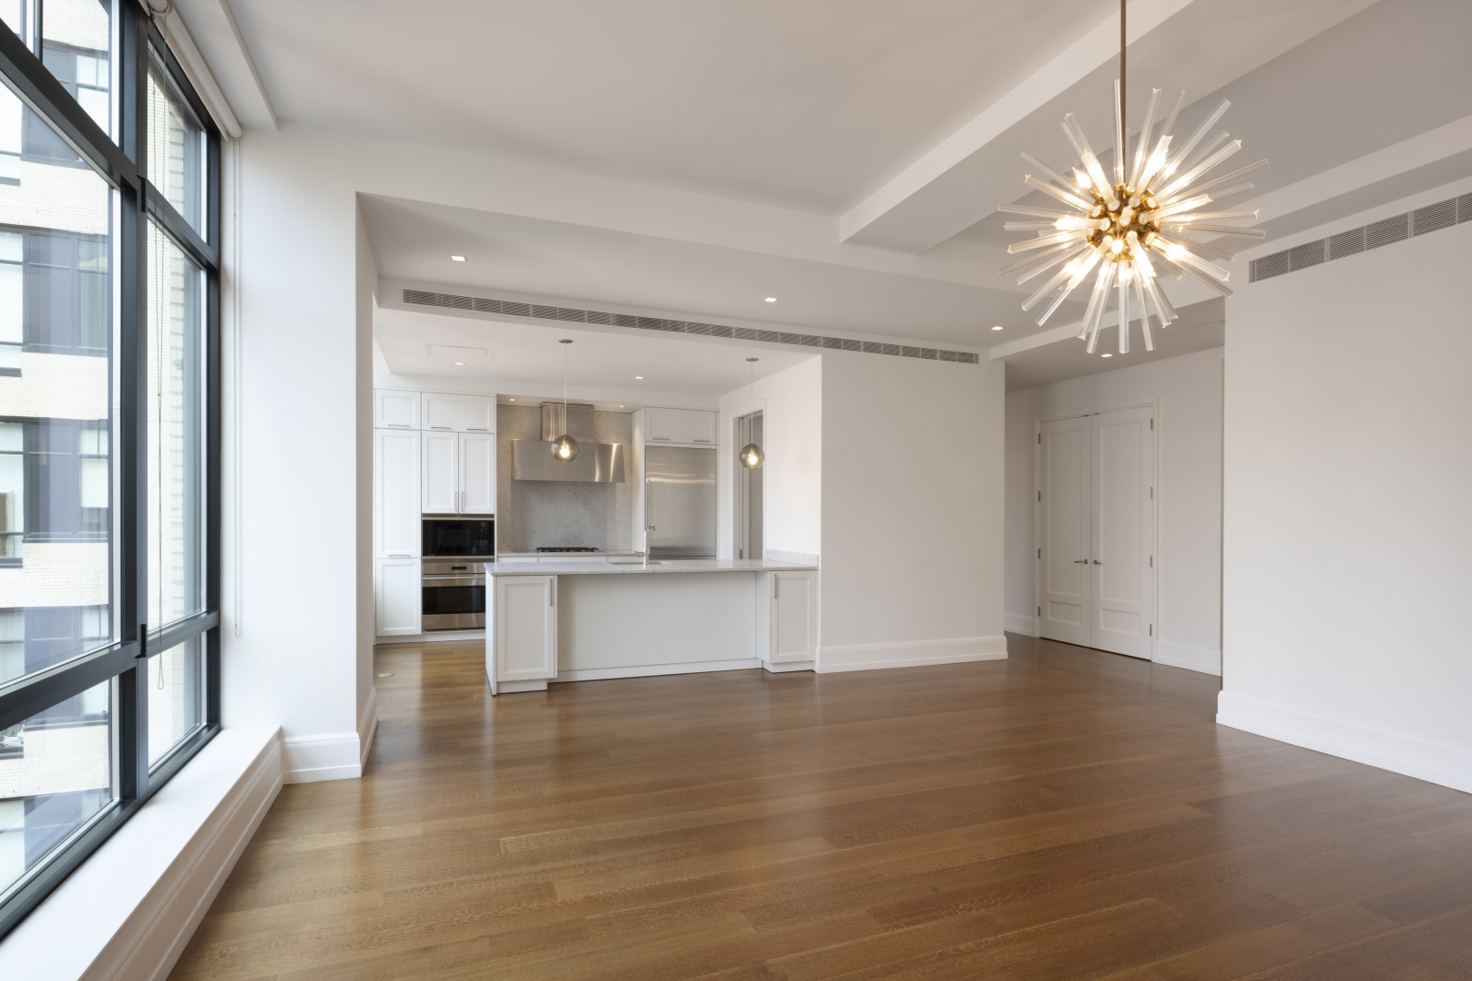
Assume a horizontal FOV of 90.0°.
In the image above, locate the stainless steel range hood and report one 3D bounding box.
[{"bbox_3d":[-1.982,-0.548,8.659,1.241,0.910,0.603,1,-2,-21],"label":"stainless steel range hood"}]

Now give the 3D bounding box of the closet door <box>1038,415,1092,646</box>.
[{"bbox_3d":[3.566,0.440,7.938,0.050,2.406,0.698,0,-1,-21],"label":"closet door"}]

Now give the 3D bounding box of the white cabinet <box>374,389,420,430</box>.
[{"bbox_3d":[-3.642,-0.831,8.004,0.431,0.406,0.623,1,-2,-21],"label":"white cabinet"}]

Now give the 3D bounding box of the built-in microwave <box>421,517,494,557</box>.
[{"bbox_3d":[-3.138,0.527,8.337,0.742,0.457,0.550,0,-1,-21],"label":"built-in microwave"}]

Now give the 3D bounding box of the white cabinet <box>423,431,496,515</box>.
[{"bbox_3d":[-3.147,-0.183,8.360,0.747,0.888,0.600,0,-1,-21],"label":"white cabinet"}]

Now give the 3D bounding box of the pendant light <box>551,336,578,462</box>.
[{"bbox_3d":[-1.385,-0.727,5.970,0.218,0.994,0.218,0,-1,-21],"label":"pendant light"}]

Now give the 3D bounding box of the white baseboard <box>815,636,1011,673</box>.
[{"bbox_3d":[1.683,1.511,6.793,2.040,0.216,0.030,1,-2,-21],"label":"white baseboard"}]

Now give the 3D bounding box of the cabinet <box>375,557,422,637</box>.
[{"bbox_3d":[-3.652,1.131,8.019,0.431,0.814,0.623,1,-2,-21],"label":"cabinet"}]

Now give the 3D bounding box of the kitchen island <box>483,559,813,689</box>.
[{"bbox_3d":[-0.784,1.138,6.585,2.714,0.920,1.186,1,-2,-21],"label":"kitchen island"}]

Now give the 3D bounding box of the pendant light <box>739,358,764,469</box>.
[{"bbox_3d":[0.145,-0.685,6.570,0.225,0.986,0.225,0,-1,0],"label":"pendant light"}]

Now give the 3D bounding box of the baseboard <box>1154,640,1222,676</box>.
[{"bbox_3d":[4.099,1.518,6.677,0.030,0.221,0.623,1,-2,-21],"label":"baseboard"}]

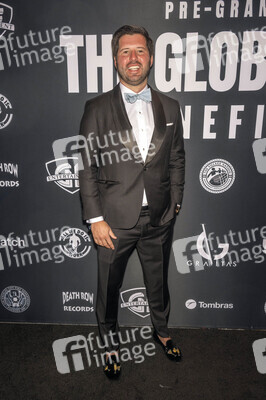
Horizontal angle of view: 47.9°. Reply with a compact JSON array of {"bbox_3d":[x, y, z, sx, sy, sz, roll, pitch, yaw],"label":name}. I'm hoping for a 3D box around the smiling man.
[{"bbox_3d":[-0.008,0.050,1.626,0.550,1.800,0.350,-3,11,-15],"label":"smiling man"}]

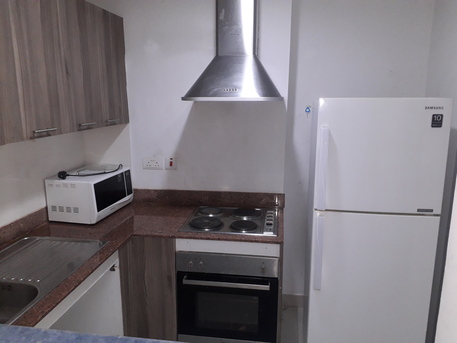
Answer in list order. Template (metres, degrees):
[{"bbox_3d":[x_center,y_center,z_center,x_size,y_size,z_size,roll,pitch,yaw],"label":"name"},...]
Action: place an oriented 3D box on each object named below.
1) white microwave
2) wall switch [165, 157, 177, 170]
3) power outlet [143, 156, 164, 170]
[{"bbox_3d":[-0.935,0.151,2.460,0.347,0.270,0.470,2,12,12],"label":"white microwave"},{"bbox_3d":[-0.419,-0.058,2.626,0.088,0.089,0.012,1,12,8],"label":"wall switch"},{"bbox_3d":[-0.557,-0.061,2.644,0.149,0.089,0.012,1,12,8],"label":"power outlet"}]

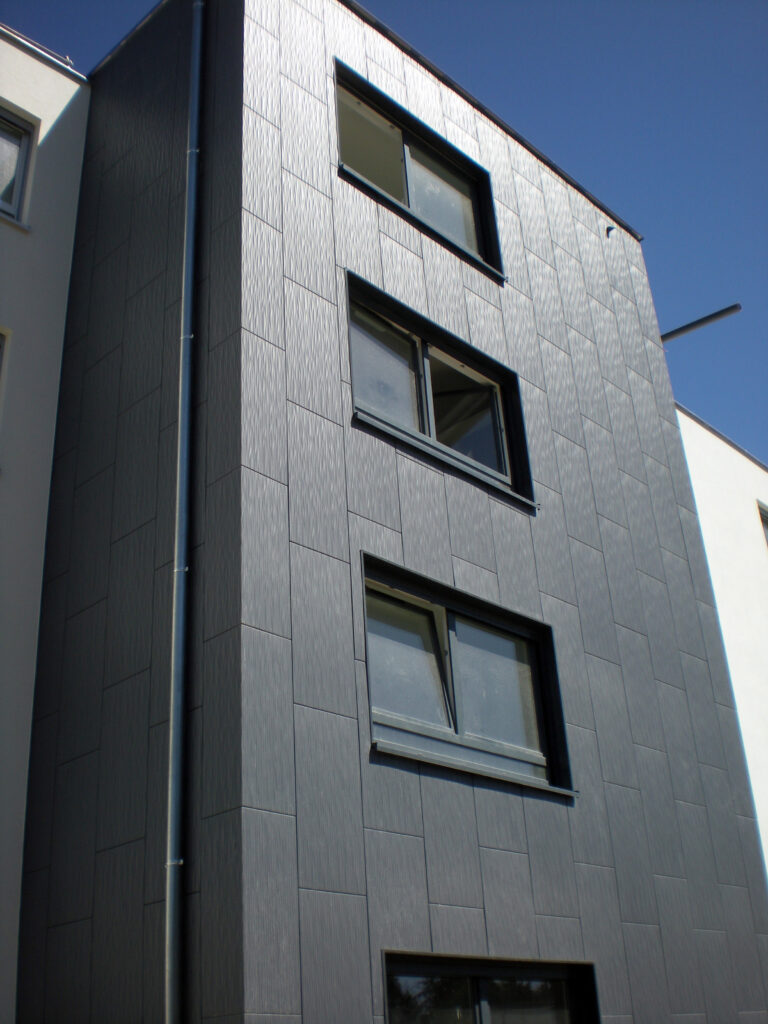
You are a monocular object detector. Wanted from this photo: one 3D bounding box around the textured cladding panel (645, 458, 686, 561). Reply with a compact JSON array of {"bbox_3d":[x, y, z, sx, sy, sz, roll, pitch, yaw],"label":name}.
[{"bbox_3d":[3.219,-0.056,12.816,0.020,1.205,0.600,-27,-35,37],"label":"textured cladding panel"}]

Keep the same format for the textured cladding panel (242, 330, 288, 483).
[{"bbox_3d":[-0.898,-0.782,8.466,0.020,1.200,0.441,-26,-34,37],"label":"textured cladding panel"}]

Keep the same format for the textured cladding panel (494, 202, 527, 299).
[{"bbox_3d":[1.422,-2.923,12.398,0.020,1.205,0.485,-27,-35,37],"label":"textured cladding panel"}]

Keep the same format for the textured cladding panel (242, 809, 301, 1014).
[{"bbox_3d":[-0.692,2.415,6.838,0.020,1.181,0.443,-27,-35,37],"label":"textured cladding panel"}]

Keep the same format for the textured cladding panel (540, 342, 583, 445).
[{"bbox_3d":[1.915,-1.296,12.140,0.030,1.206,0.605,-26,-35,37],"label":"textured cladding panel"}]

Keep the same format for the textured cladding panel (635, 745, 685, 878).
[{"bbox_3d":[2.560,2.790,10.480,0.030,1.206,0.605,-26,-35,37],"label":"textured cladding panel"}]

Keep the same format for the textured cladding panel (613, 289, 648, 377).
[{"bbox_3d":[3.103,-2.228,14.113,0.030,1.206,0.605,-26,-35,37],"label":"textured cladding panel"}]

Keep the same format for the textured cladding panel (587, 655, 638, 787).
[{"bbox_3d":[2.111,1.941,10.336,0.020,1.205,0.600,-27,-35,37],"label":"textured cladding panel"}]

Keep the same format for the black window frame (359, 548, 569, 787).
[{"bbox_3d":[0.632,1.387,9.196,0.250,1.518,2.444,-26,-35,37],"label":"black window frame"}]

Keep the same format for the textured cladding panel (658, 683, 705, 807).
[{"bbox_3d":[2.960,2.306,11.203,0.020,1.205,0.601,-27,-35,37],"label":"textured cladding panel"}]

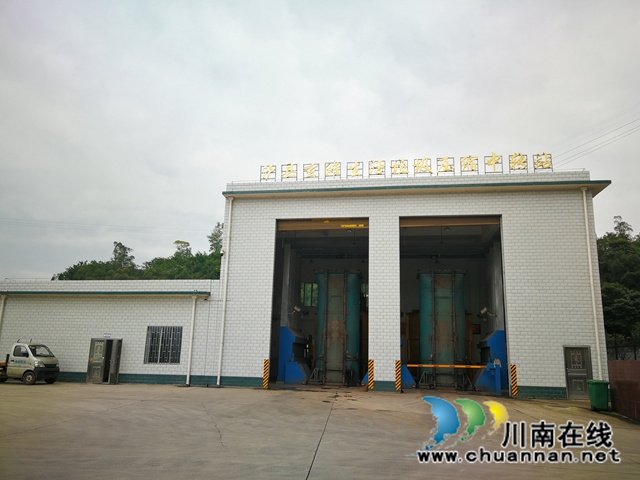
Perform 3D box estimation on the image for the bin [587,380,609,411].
[{"bbox_3d":[10.370,5.776,18.594,0.575,1.020,0.700,-2,-12,18],"label":"bin"}]

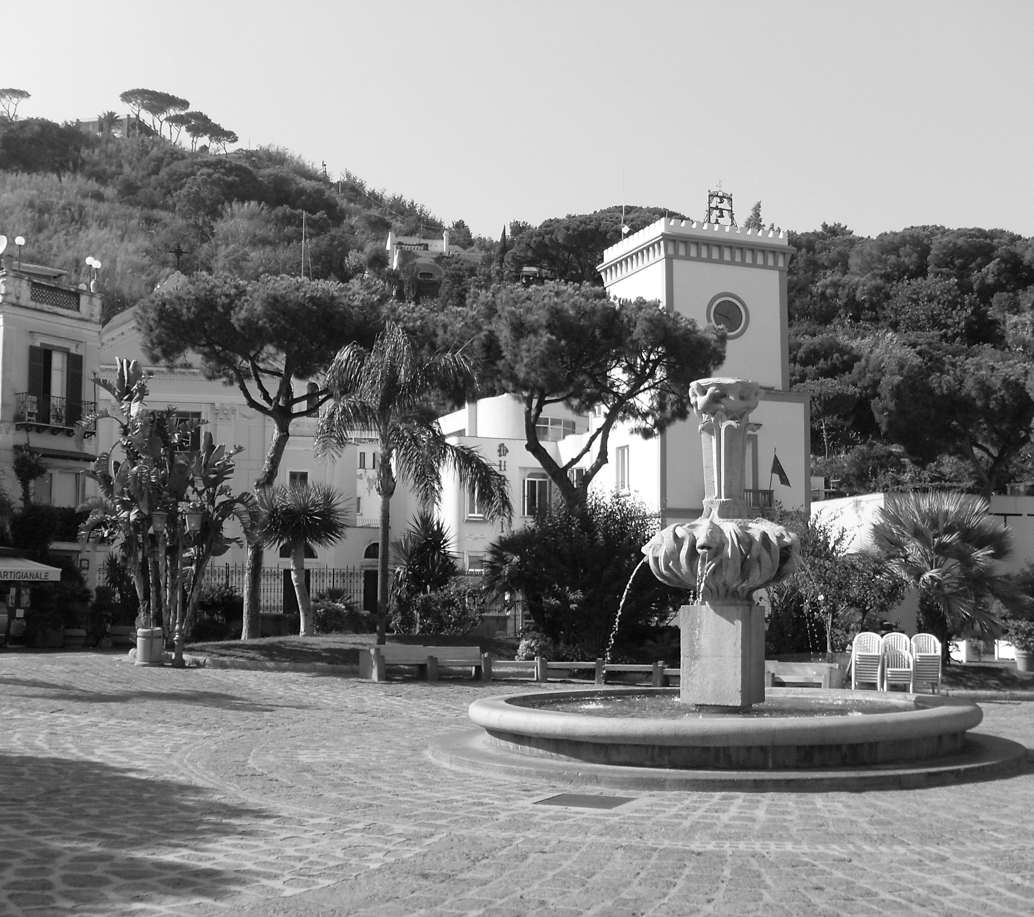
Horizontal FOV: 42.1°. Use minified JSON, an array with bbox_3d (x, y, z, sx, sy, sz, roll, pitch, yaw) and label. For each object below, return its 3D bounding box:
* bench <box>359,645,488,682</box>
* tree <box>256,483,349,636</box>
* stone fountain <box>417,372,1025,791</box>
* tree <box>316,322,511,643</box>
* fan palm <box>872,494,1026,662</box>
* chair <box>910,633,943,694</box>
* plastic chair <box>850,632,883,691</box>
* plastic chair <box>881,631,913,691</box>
[{"bbox_3d":[-2.205,4.857,31.857,2.950,0.860,0.700,0,-6,-2],"label":"bench"},{"bbox_3d":[-6.157,2.969,38.916,2.600,4.450,2.600,0,-6,0],"label":"tree"},{"bbox_3d":[2.362,1.194,15.573,6.550,4.400,6.550,-1,-7,9],"label":"stone fountain"},{"bbox_3d":[-2.504,0.802,35.133,4.900,8.500,4.800,0,-6,0],"label":"tree"},{"bbox_3d":[9.431,2.653,29.886,3.300,3.850,3.300,0,-6,0],"label":"fan palm"},{"bbox_3d":[6.935,3.566,22.740,0.560,1.250,0.680,-1,-7,10],"label":"chair"},{"bbox_3d":[5.975,3.588,22.939,0.560,1.260,0.680,-2,-7,11],"label":"plastic chair"},{"bbox_3d":[6.413,3.542,22.642,0.540,1.280,0.720,-2,-7,11],"label":"plastic chair"}]

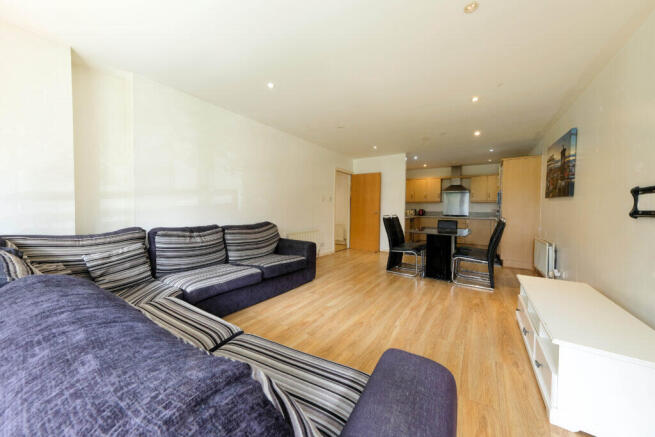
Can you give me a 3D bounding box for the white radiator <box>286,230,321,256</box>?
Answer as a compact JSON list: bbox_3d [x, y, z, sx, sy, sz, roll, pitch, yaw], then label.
[{"bbox_3d":[-0.481,0.520,4.284,0.110,0.540,0.990,2,3,33],"label":"white radiator"}]

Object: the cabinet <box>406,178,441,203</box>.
[{"bbox_3d":[2.933,-0.844,6.684,0.980,0.725,0.330,2,3,33],"label":"cabinet"}]

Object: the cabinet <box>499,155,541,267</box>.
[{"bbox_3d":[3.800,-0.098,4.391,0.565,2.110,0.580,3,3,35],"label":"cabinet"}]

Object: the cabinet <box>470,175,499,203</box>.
[{"bbox_3d":[4.197,-0.774,5.852,0.590,0.700,0.330,2,3,33],"label":"cabinet"}]

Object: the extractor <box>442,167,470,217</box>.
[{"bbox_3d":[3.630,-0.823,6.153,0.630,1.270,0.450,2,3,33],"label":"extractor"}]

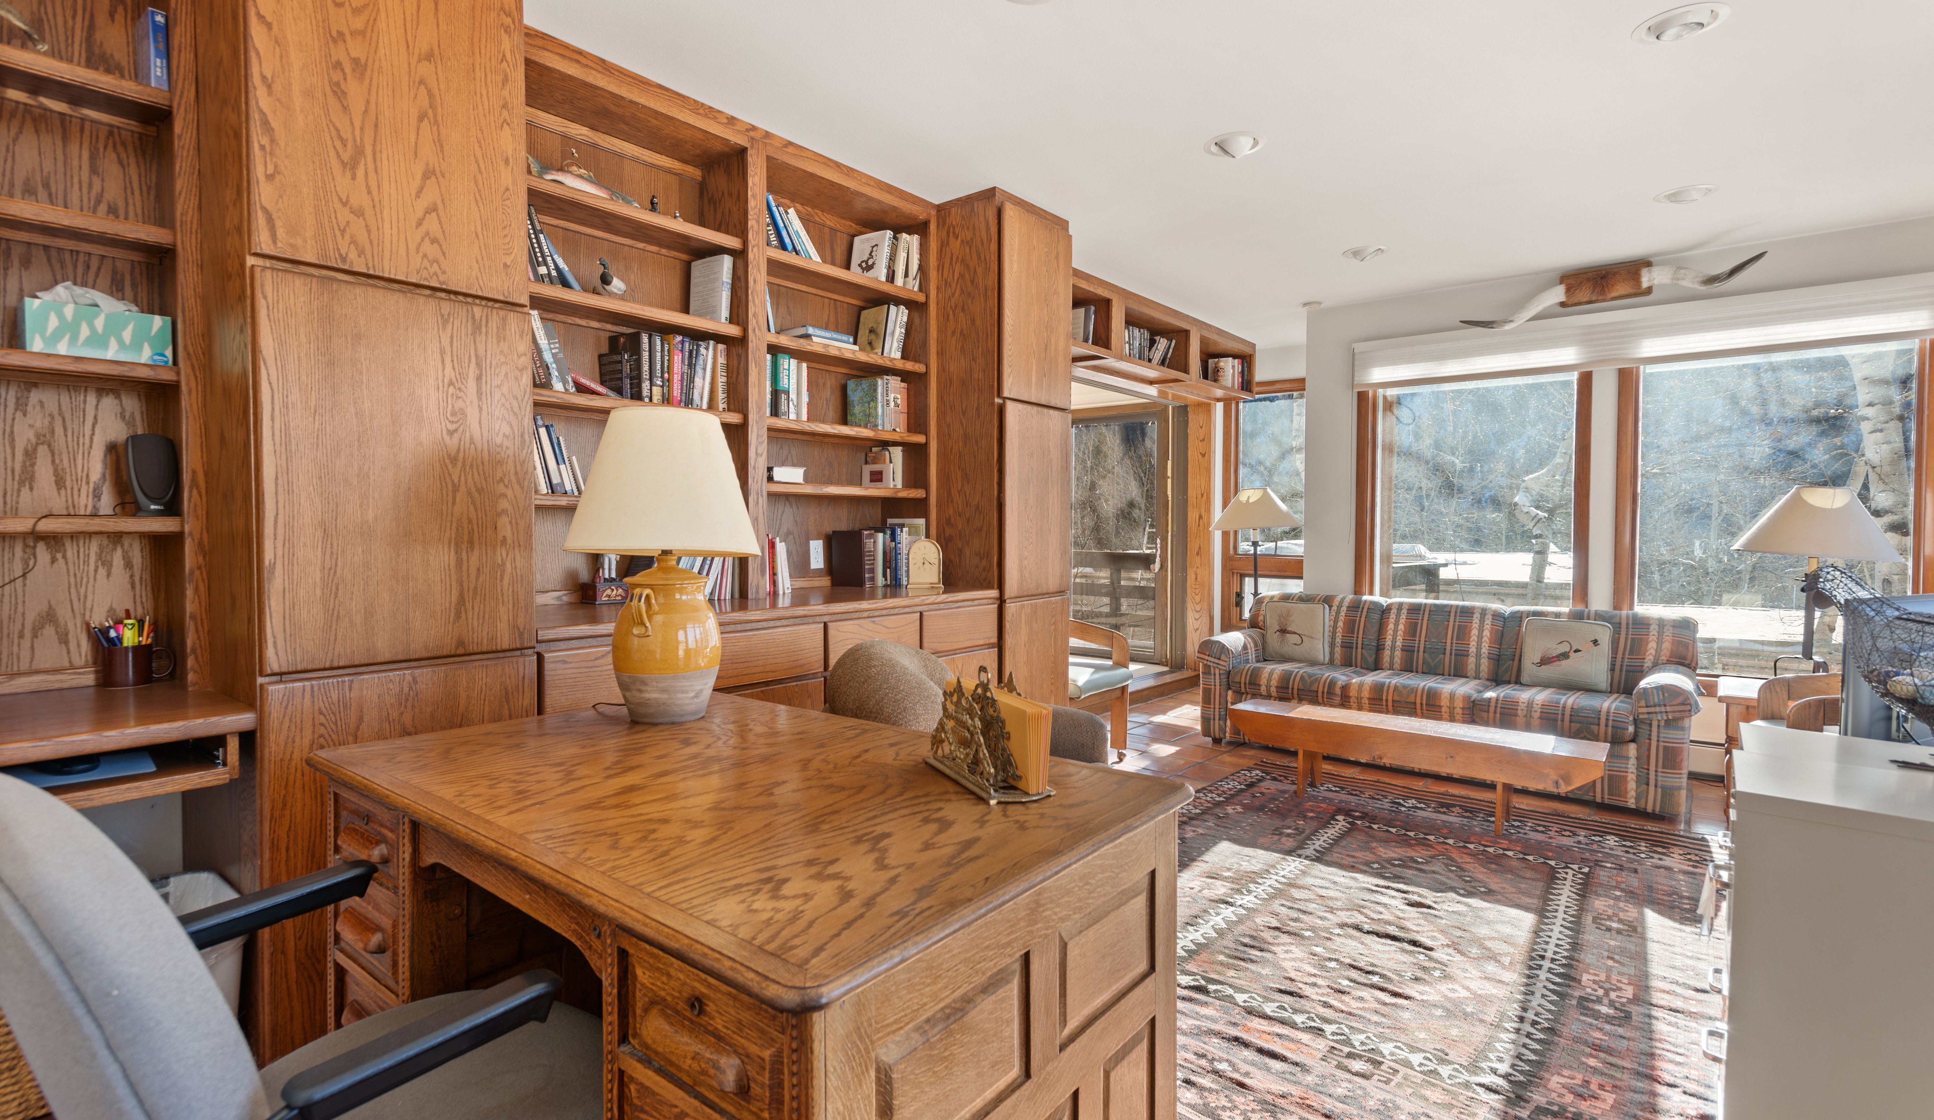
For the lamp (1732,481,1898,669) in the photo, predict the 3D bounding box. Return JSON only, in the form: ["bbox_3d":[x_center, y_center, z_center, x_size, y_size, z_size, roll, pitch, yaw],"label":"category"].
[{"bbox_3d":[3.406,0.115,3.670,0.527,0.807,0.527,1,2,39],"label":"lamp"}]

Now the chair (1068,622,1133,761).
[{"bbox_3d":[0.461,0.634,4.574,0.595,0.779,0.595,1,2,36],"label":"chair"}]

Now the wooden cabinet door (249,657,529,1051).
[{"bbox_3d":[-1.175,0.622,1.953,0.029,0.790,0.527,1,2,39],"label":"wooden cabinet door"}]

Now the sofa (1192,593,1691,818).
[{"bbox_3d":[2.348,0.612,4.565,2.153,0.813,0.893,1,2,44],"label":"sofa"}]

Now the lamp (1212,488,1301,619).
[{"bbox_3d":[1.878,-0.047,5.927,0.532,0.836,0.532,1,2,39],"label":"lamp"}]

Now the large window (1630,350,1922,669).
[{"bbox_3d":[3.704,-0.201,4.223,0.985,1.500,0.080,1,2,39],"label":"large window"}]

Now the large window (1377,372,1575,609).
[{"bbox_3d":[2.749,-0.219,4.999,0.982,1.488,0.080,1,2,39],"label":"large window"}]

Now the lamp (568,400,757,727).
[{"bbox_3d":[-0.674,0.000,2.041,0.412,0.675,0.412,1,2,39],"label":"lamp"}]

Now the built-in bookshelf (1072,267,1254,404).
[{"bbox_3d":[0.987,-1.267,5.293,0.280,0.384,2.822,1,2,39],"label":"built-in bookshelf"}]

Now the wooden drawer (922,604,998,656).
[{"bbox_3d":[-0.163,0.245,3.466,0.380,0.143,0.435,2,2,38],"label":"wooden drawer"}]

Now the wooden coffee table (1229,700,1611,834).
[{"bbox_3d":[1.782,0.863,3.787,1.437,0.355,0.258,1,2,42],"label":"wooden coffee table"}]

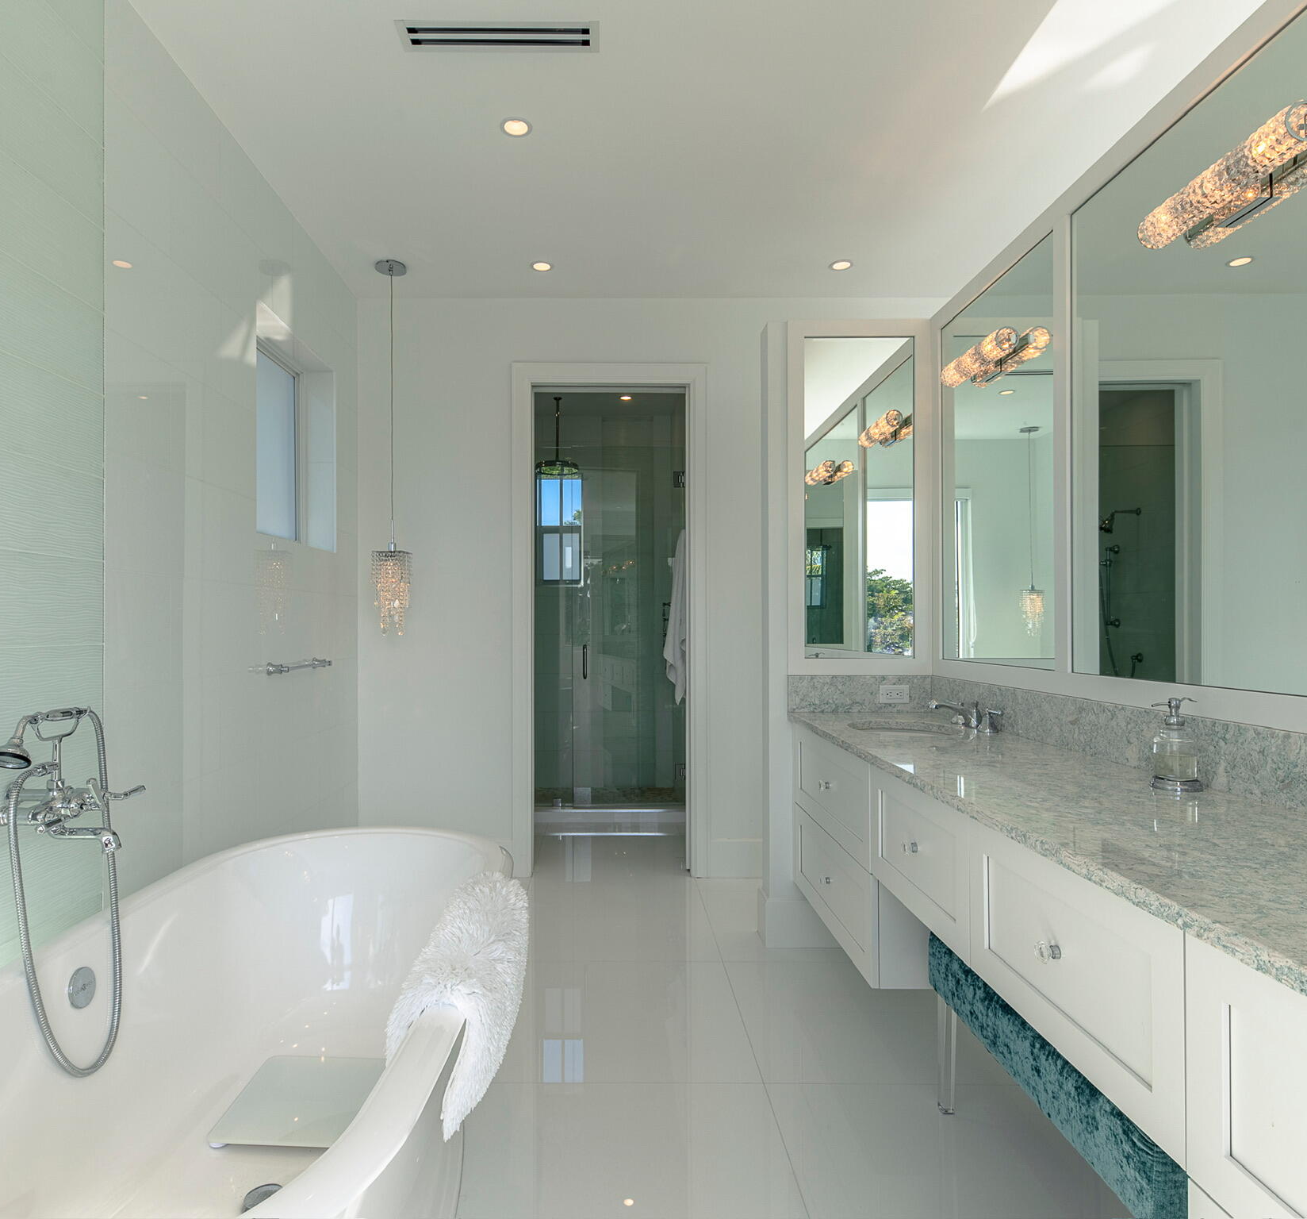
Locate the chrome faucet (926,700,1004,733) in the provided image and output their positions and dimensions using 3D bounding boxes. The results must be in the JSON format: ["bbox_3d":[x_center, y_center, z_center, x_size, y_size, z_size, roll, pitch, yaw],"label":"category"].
[{"bbox_3d":[1.022,0.354,2.580,0.180,0.098,0.340,0,-1,-3],"label":"chrome faucet"}]

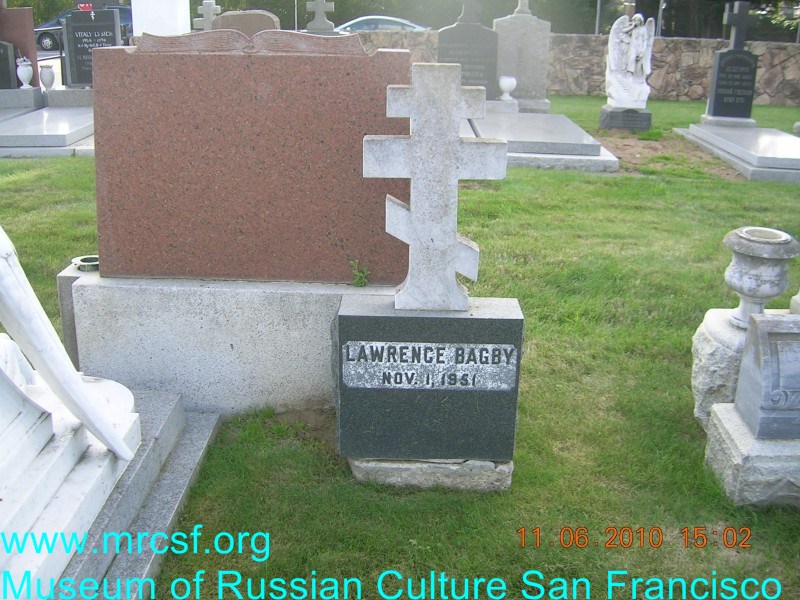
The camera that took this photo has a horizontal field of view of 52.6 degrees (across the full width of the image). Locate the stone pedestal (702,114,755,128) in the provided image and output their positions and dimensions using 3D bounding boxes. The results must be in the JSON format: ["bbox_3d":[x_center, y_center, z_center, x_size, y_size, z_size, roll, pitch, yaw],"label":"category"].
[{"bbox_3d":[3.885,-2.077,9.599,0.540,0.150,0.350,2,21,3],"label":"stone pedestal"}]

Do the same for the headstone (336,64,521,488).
[{"bbox_3d":[0.101,-0.041,2.683,0.615,1.430,0.215,1,21,1],"label":"headstone"}]

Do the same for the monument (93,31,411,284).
[{"bbox_3d":[-0.574,-0.550,3.157,1.210,0.940,0.210,2,21,3],"label":"monument"}]

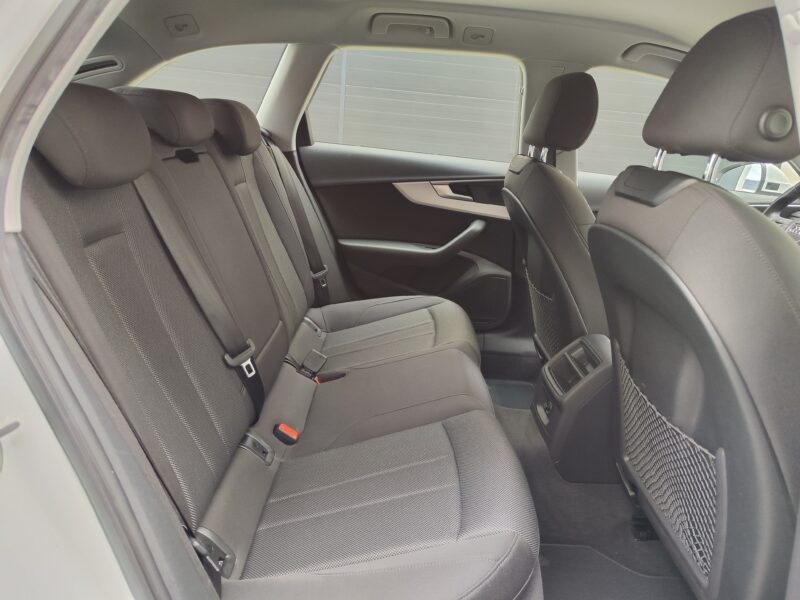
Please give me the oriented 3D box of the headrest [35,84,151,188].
[{"bbox_3d":[-0.477,-0.248,0.800,0.145,0.155,0.250,-1,18,0],"label":"headrest"}]

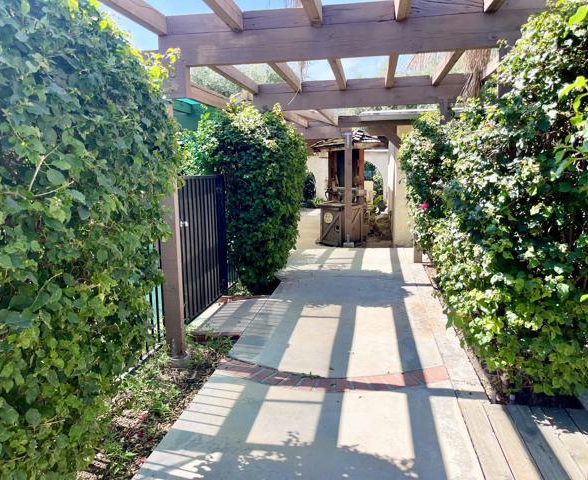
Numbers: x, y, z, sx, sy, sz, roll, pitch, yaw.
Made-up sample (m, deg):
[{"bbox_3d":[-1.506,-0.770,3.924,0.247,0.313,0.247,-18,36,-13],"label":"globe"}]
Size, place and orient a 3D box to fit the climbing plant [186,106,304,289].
[{"bbox_3d":[-0.604,-0.696,7.095,1.591,2.526,1.558,0,9,9],"label":"climbing plant"}]

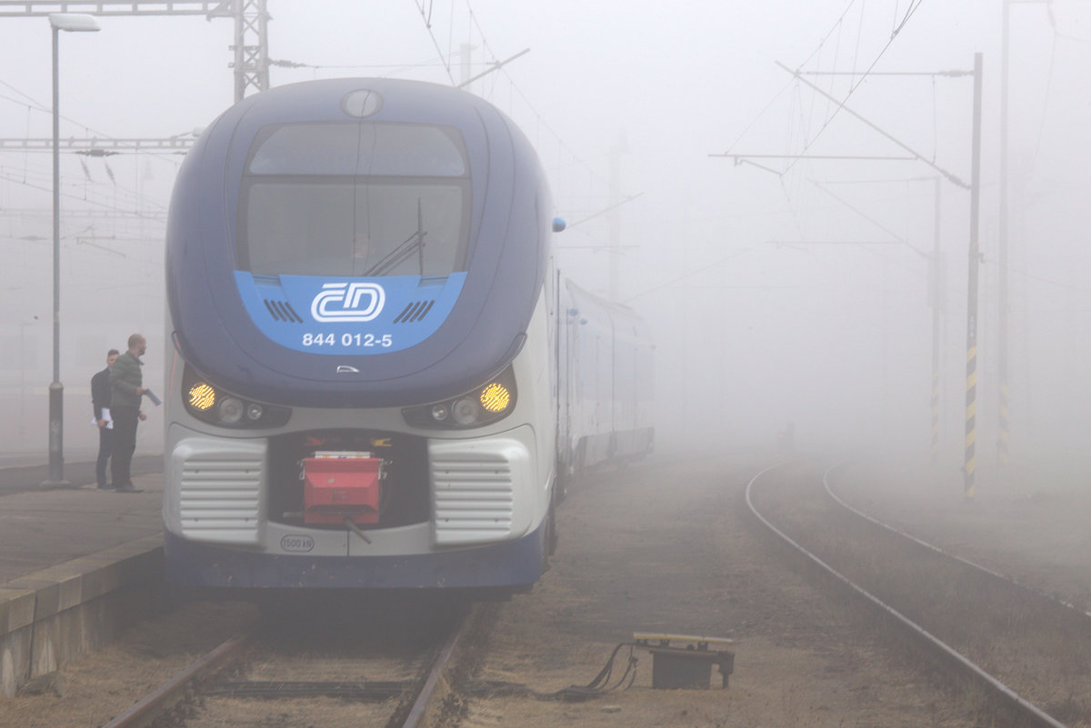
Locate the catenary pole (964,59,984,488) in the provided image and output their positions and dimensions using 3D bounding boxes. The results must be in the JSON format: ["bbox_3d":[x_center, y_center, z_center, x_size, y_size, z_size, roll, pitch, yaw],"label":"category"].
[{"bbox_3d":[7.466,-1.536,75.500,0.200,7.760,0.180,1,0,0],"label":"catenary pole"}]

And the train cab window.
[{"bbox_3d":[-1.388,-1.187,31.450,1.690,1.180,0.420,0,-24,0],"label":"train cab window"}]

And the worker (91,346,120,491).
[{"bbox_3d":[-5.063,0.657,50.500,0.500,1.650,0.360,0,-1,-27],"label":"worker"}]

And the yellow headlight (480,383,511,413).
[{"bbox_3d":[-0.362,0.239,30.800,0.215,0.215,0.100,0,0,0],"label":"yellow headlight"}]

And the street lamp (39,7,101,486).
[{"bbox_3d":[-5.808,-1.378,53.000,0.730,5.780,0.380,0,0,0],"label":"street lamp"}]

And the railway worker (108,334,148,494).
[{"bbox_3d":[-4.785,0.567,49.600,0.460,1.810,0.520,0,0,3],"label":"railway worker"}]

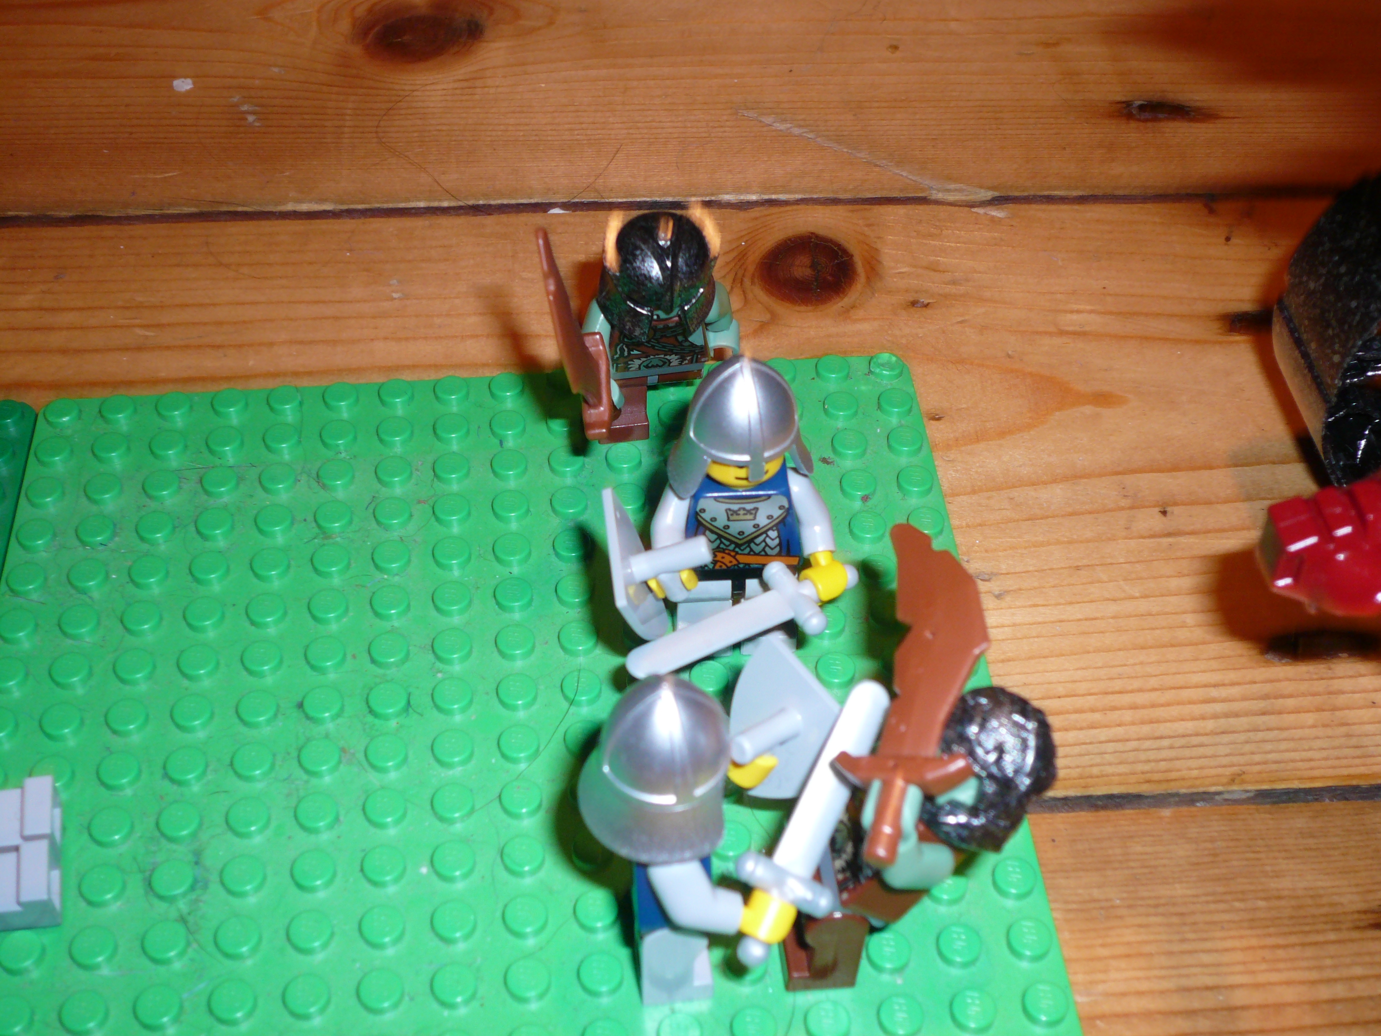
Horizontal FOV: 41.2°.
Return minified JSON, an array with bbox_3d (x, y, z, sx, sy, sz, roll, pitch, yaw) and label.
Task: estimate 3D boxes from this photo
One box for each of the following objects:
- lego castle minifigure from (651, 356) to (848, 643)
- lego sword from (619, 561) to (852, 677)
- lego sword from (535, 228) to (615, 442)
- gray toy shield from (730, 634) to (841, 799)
[{"bbox_3d":[0.006,0.000,0.221,0.023,0.046,0.018,-3,47,-4],"label":"lego castle minifigure"},{"bbox_3d":[0.007,0.012,0.213,0.034,0.003,0.011,-20,60,-34],"label":"lego sword"},{"bbox_3d":[-0.014,-0.020,0.237,0.003,0.041,0.016,-7,69,7],"label":"lego sword"},{"bbox_3d":[0.008,0.025,0.204,0.009,0.021,0.015,-25,64,-40],"label":"gray toy shield"}]

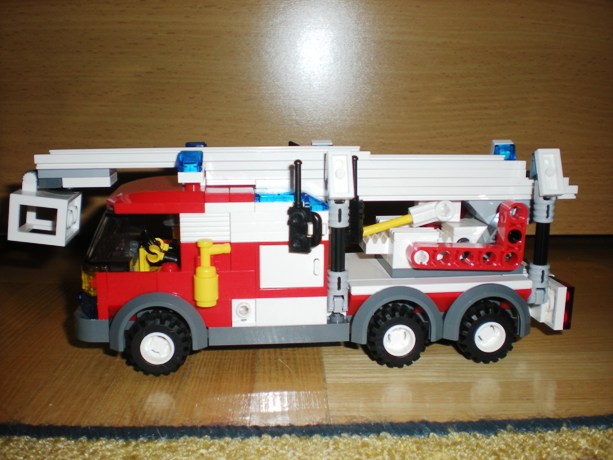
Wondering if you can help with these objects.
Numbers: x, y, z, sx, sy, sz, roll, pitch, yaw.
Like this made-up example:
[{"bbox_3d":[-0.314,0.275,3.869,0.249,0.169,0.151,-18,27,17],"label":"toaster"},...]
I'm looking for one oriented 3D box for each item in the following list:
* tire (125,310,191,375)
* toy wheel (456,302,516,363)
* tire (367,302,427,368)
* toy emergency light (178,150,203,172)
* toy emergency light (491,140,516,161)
[{"bbox_3d":[-0.049,0.038,0.223,0.021,0.021,0.012,-1,10,-7],"label":"tire"},{"bbox_3d":[0.062,0.036,0.237,0.021,0.021,0.012,-1,10,-7],"label":"toy wheel"},{"bbox_3d":[0.031,0.036,0.233,0.021,0.021,0.012,-1,10,-7],"label":"tire"},{"bbox_3d":[-0.037,-0.022,0.217,0.008,0.007,0.008,-1,10,-7],"label":"toy emergency light"},{"bbox_3d":[0.079,-0.031,0.267,0.008,0.008,0.007,-1,10,-7],"label":"toy emergency light"}]

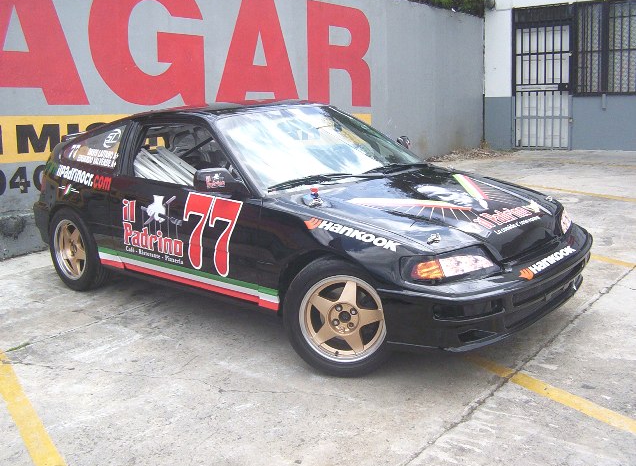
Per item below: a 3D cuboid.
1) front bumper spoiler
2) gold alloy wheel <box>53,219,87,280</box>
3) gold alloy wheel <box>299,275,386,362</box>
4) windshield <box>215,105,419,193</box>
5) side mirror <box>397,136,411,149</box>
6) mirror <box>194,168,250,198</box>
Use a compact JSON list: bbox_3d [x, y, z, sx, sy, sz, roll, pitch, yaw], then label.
[{"bbox_3d":[0.954,0.216,3.465,0.440,0.330,1.600,9,16,41],"label":"front bumper spoiler"},{"bbox_3d":[-1.585,0.099,4.817,0.407,0.407,0.180,9,16,41],"label":"gold alloy wheel"},{"bbox_3d":[0.135,0.369,3.292,0.407,0.407,0.180,2,13,17],"label":"gold alloy wheel"},{"bbox_3d":[-0.014,-0.534,4.176,1.360,0.150,0.710,-15,51,-46],"label":"windshield"},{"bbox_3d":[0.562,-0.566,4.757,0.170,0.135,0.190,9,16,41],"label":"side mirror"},{"bbox_3d":[-0.496,-0.261,3.568,0.190,0.140,0.200,9,16,41],"label":"mirror"}]

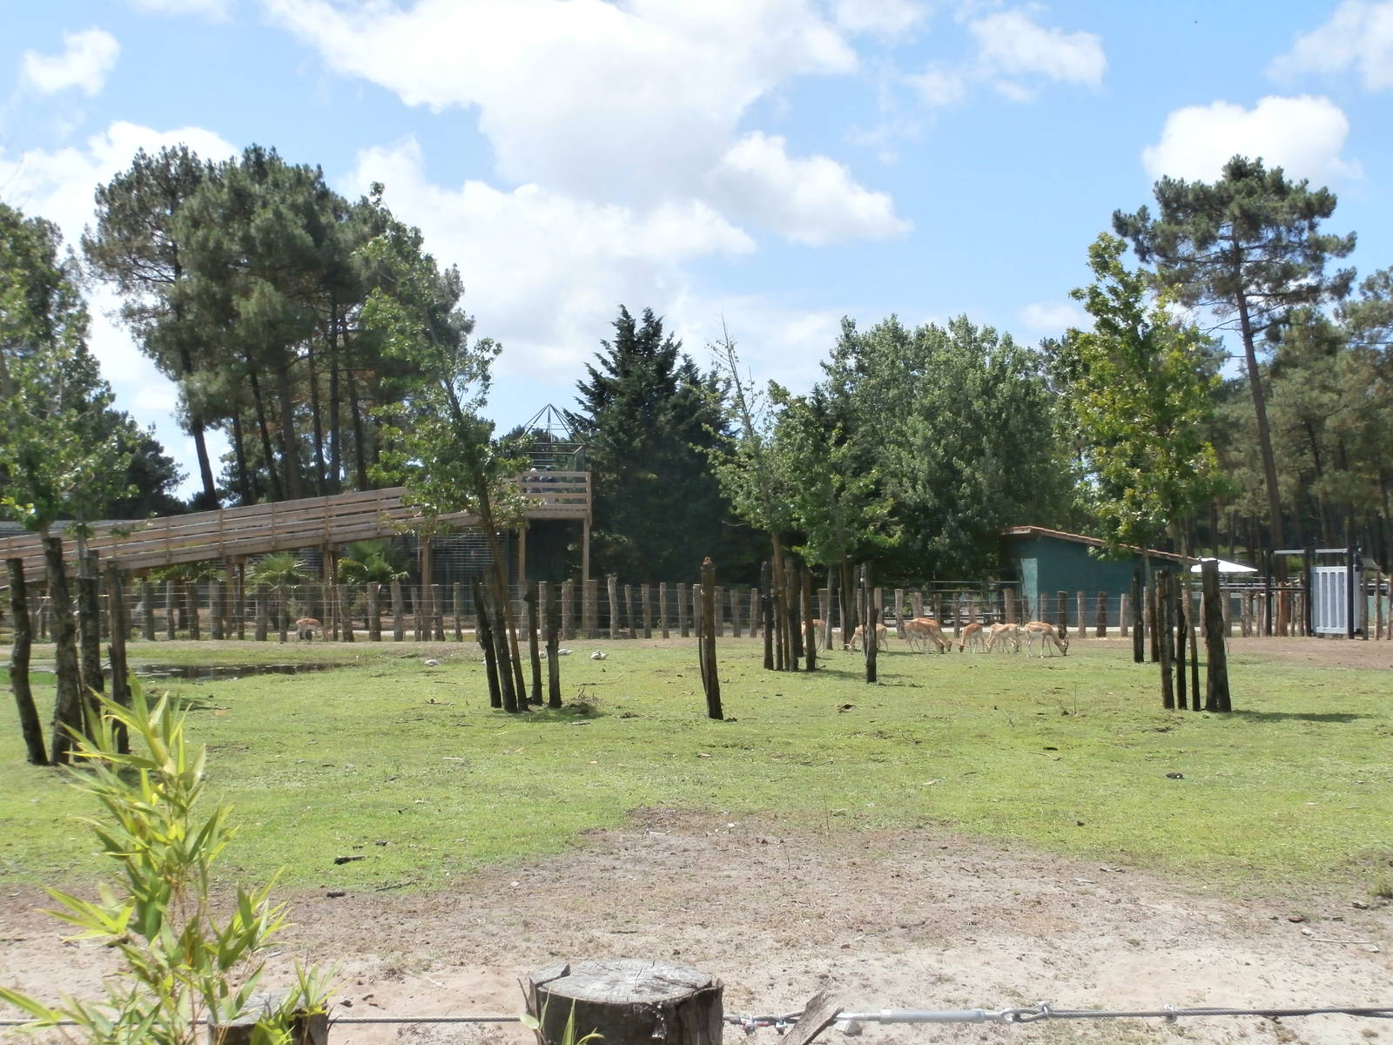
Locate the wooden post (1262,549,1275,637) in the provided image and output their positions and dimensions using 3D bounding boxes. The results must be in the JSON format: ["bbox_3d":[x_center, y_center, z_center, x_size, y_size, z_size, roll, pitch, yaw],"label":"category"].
[{"bbox_3d":[14.575,1.801,48.177,0.170,2.213,0.170,0,-1,0],"label":"wooden post"}]

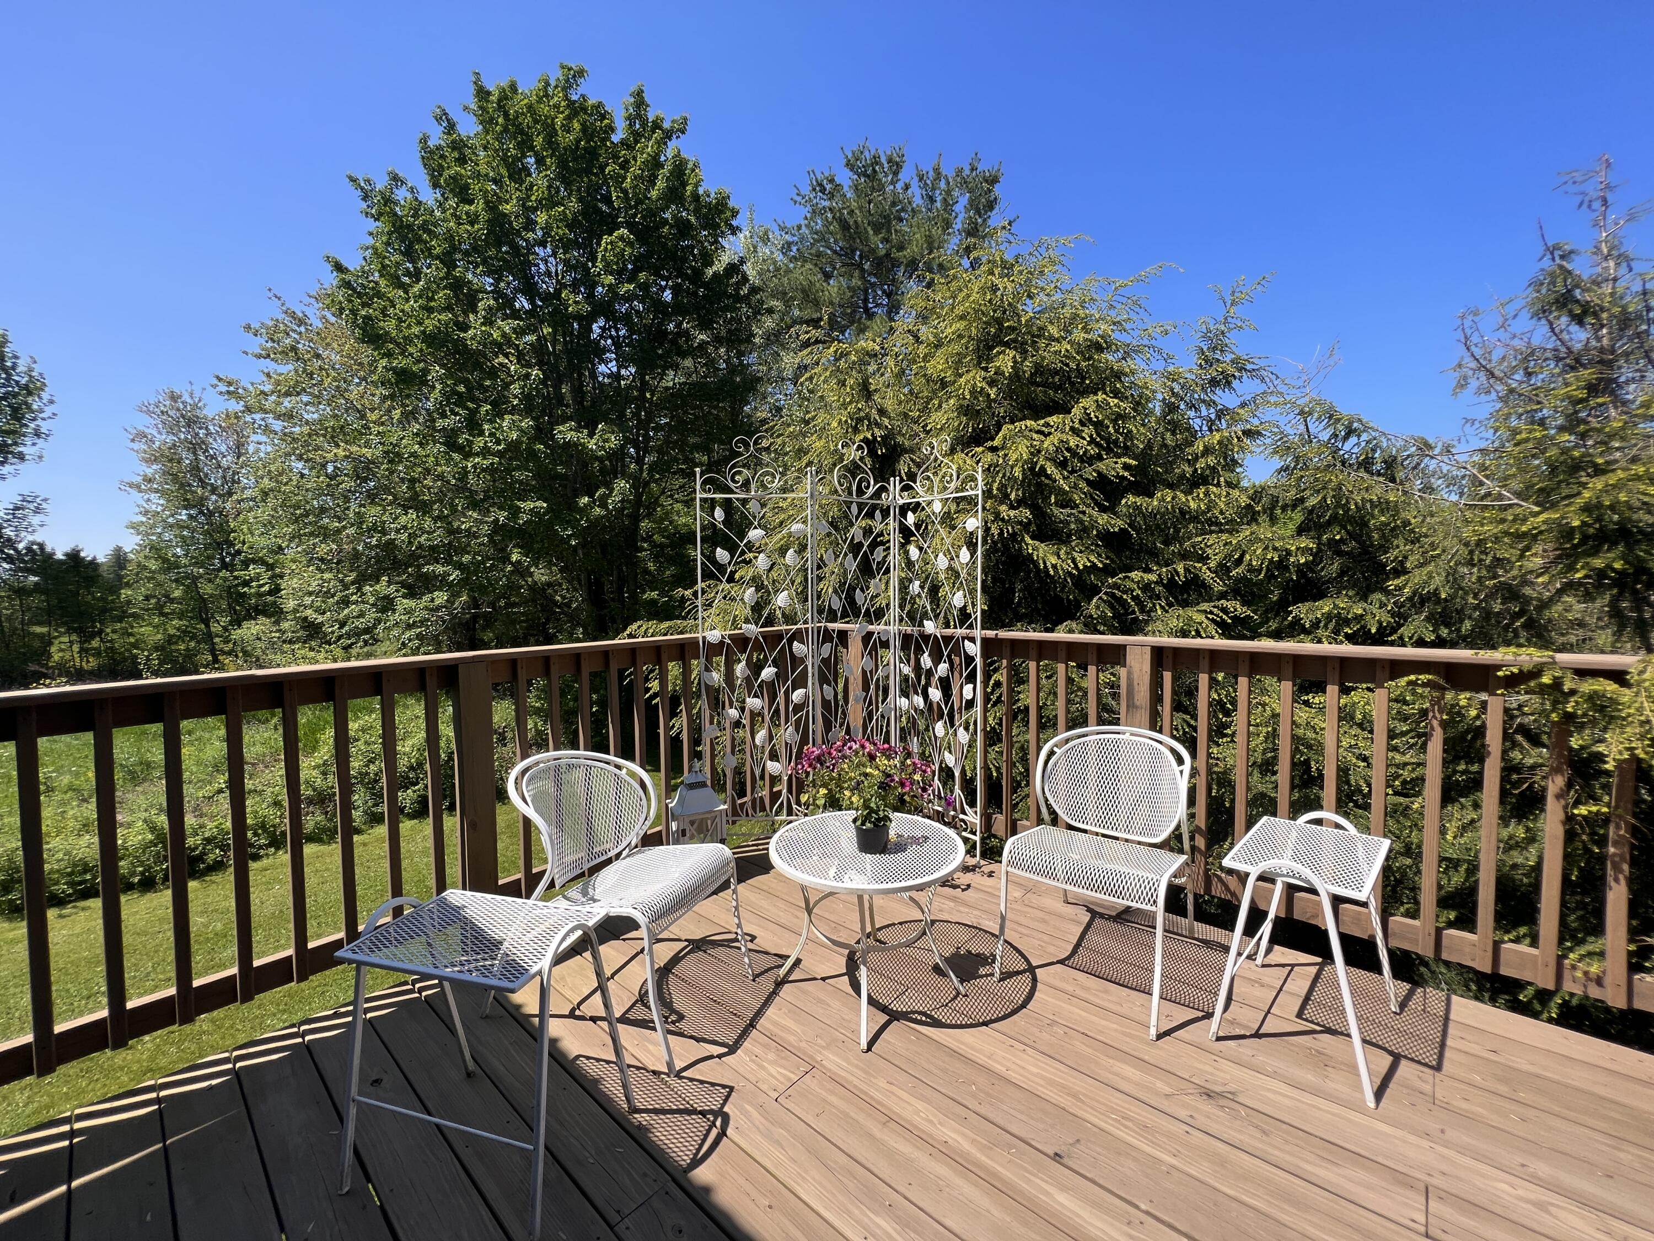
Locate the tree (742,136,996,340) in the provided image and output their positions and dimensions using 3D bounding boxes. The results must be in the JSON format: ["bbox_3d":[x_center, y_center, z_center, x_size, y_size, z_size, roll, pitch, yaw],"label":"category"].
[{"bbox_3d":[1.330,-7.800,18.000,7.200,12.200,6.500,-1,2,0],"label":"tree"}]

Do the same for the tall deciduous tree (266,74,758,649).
[{"bbox_3d":[-5.600,-4.200,11.300,8.000,11.700,7.200,-1,2,0],"label":"tall deciduous tree"}]

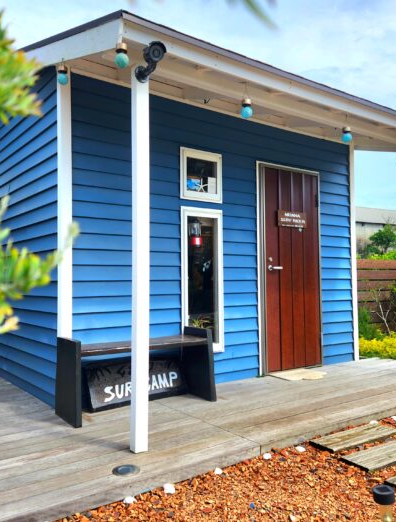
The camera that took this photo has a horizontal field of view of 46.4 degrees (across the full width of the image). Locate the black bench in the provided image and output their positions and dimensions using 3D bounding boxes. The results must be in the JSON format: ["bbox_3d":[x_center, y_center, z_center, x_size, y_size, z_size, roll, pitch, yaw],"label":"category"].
[{"bbox_3d":[-0.410,0.779,3.314,1.102,0.529,0.383,1,-3,-36],"label":"black bench"}]

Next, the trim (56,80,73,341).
[{"bbox_3d":[-0.949,-0.164,3.298,0.086,2.420,0.067,1,-3,-36],"label":"trim"}]

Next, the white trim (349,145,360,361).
[{"bbox_3d":[1.737,-0.096,5.222,0.089,2.409,0.064,1,-3,-36],"label":"white trim"}]

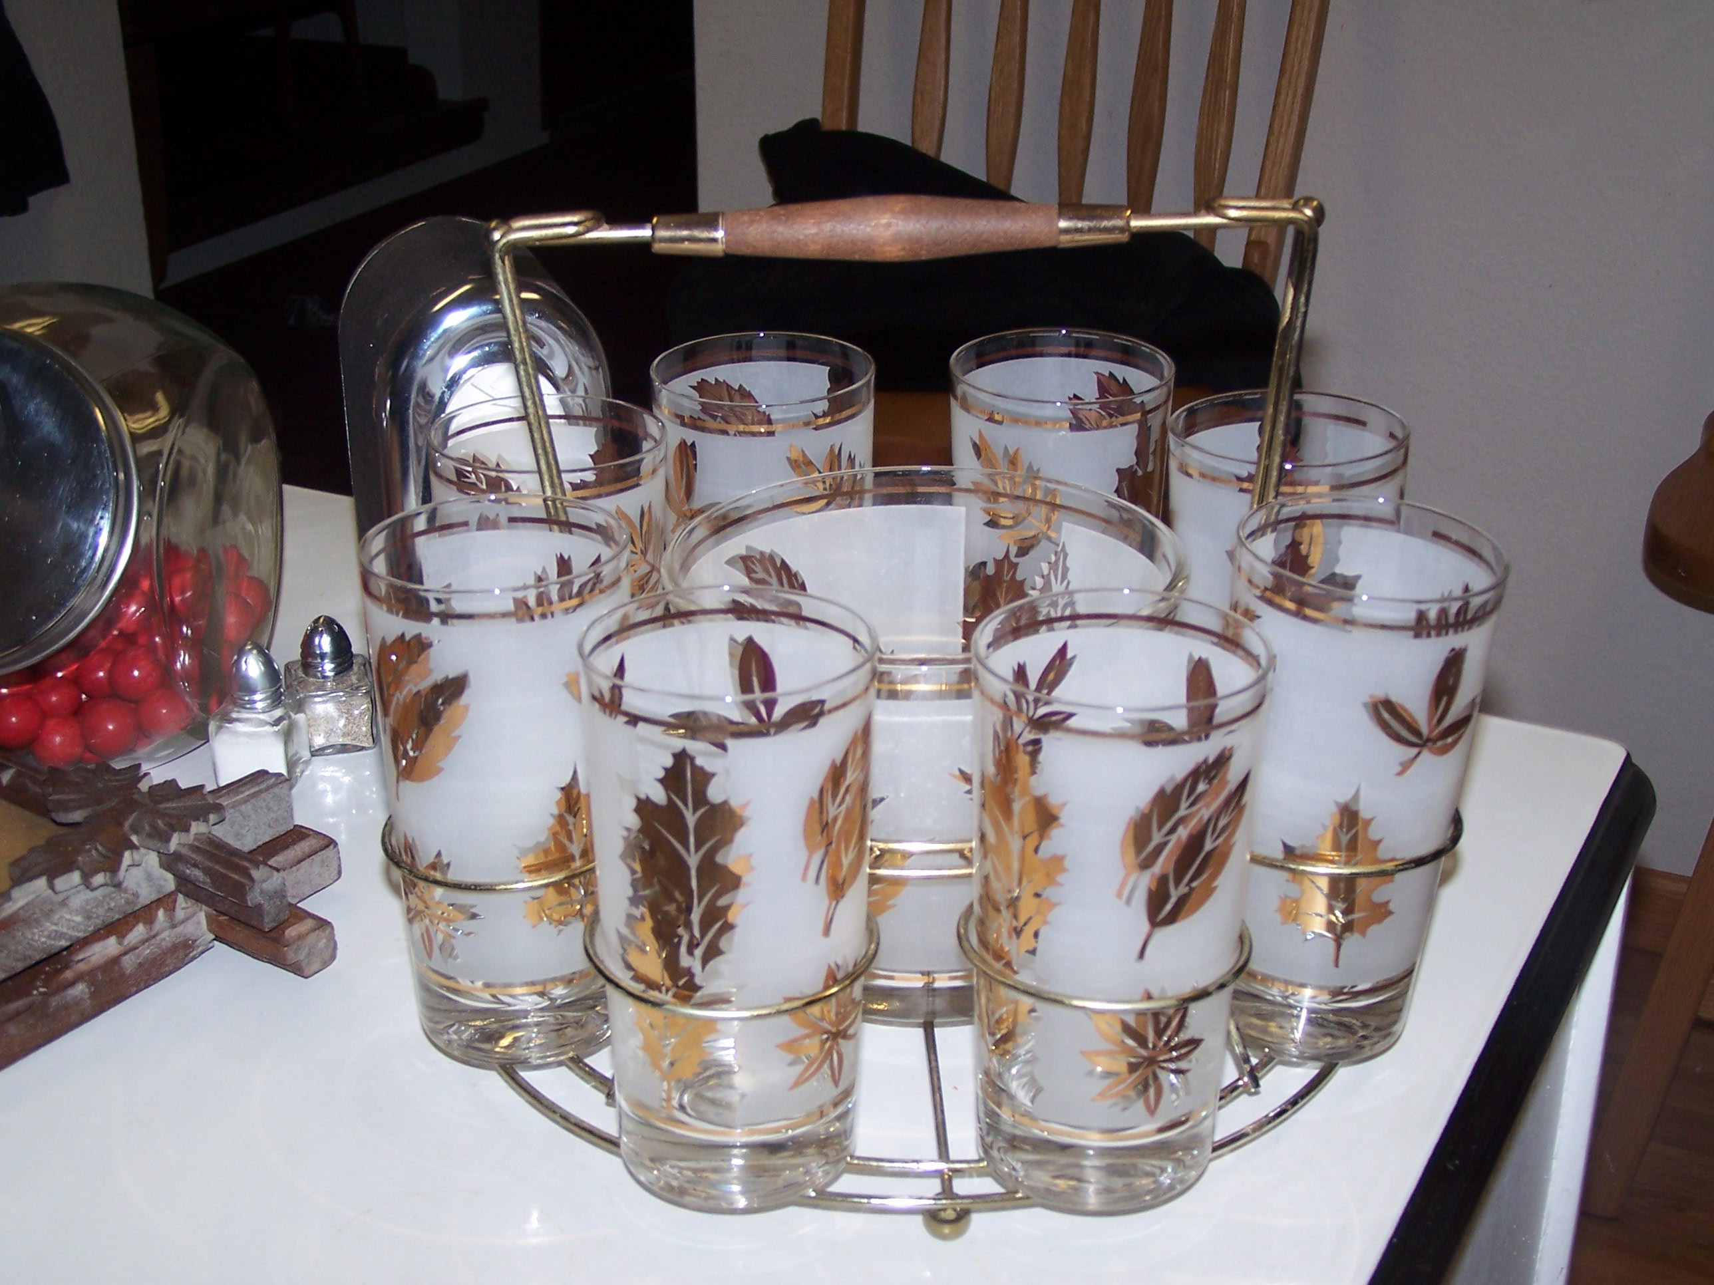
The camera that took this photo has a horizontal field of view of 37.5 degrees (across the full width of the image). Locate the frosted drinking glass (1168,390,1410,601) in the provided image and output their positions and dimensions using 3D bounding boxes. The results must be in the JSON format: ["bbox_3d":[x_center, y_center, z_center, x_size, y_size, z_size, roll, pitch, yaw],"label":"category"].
[{"bbox_3d":[0.126,0.002,0.770,0.070,0.142,0.070,1,24,0],"label":"frosted drinking glass"}]

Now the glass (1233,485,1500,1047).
[{"bbox_3d":[0.131,0.040,0.685,0.070,0.142,0.070,3,24,-1],"label":"glass"}]

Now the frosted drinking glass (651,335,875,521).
[{"bbox_3d":[-0.030,-0.020,0.816,0.070,0.142,0.070,1,24,0],"label":"frosted drinking glass"}]

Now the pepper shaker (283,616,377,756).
[{"bbox_3d":[-0.185,0.012,0.886,0.028,0.048,0.028,-7,25,-16],"label":"pepper shaker"}]

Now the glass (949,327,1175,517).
[{"bbox_3d":[0.064,-0.022,0.821,0.070,0.142,0.070,1,24,0],"label":"glass"}]

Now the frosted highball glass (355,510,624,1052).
[{"bbox_3d":[-0.094,0.039,0.682,0.070,0.142,0.070,1,24,0],"label":"frosted highball glass"}]

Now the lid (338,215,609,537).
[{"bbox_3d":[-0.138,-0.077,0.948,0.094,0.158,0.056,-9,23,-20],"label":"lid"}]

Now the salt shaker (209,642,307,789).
[{"bbox_3d":[-0.204,0.022,0.863,0.028,0.048,0.028,1,24,0],"label":"salt shaker"}]

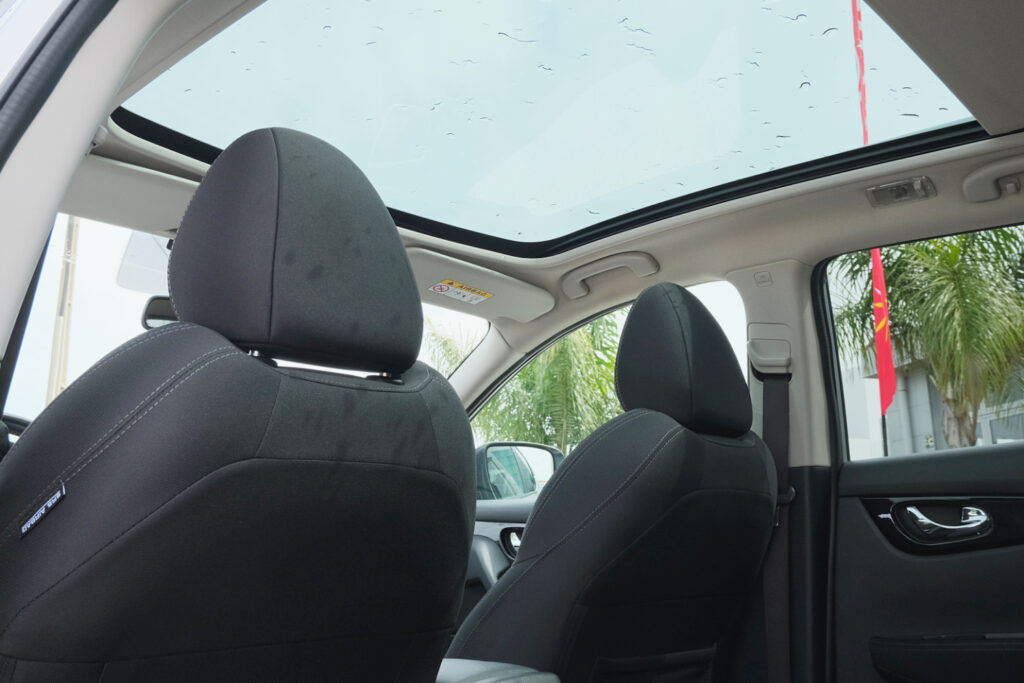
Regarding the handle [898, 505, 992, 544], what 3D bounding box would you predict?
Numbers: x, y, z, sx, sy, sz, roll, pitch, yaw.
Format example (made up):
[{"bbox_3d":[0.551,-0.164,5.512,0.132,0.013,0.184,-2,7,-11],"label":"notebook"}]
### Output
[{"bbox_3d":[0.670,0.284,1.498,0.127,0.062,0.035,-9,-14,39],"label":"handle"}]

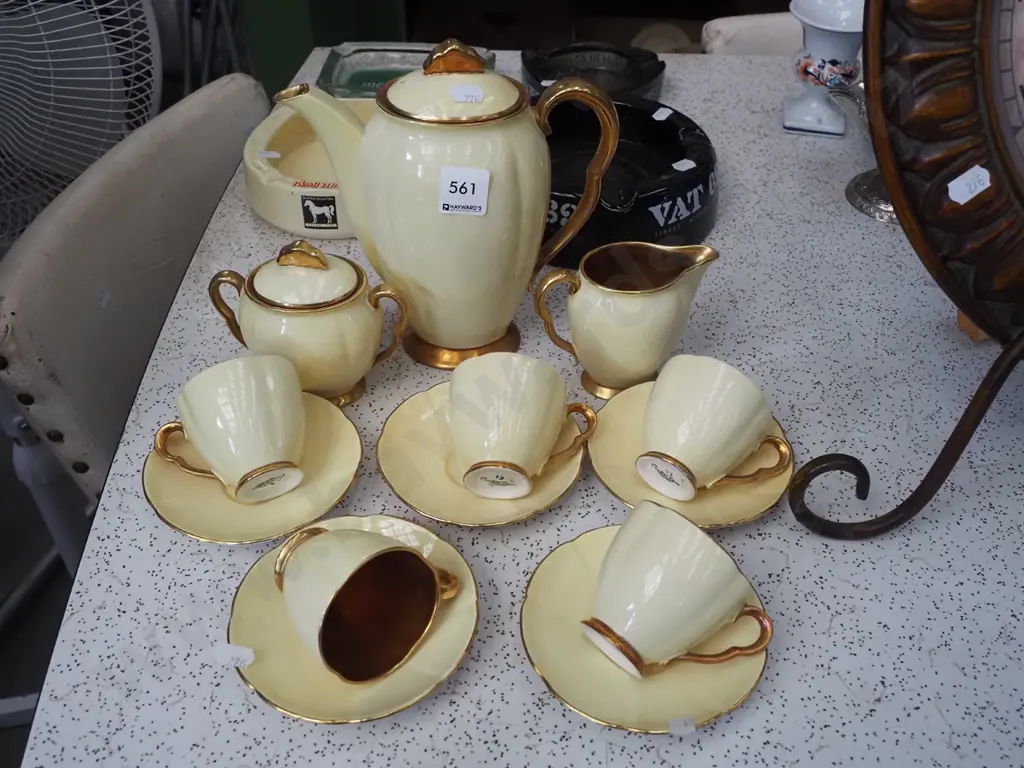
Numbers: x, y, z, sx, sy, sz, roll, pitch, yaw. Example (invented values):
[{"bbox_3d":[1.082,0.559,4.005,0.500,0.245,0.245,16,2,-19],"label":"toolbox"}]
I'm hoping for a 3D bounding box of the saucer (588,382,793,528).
[{"bbox_3d":[0.102,0.043,0.547,0.119,0.018,0.119,1,42,-1],"label":"saucer"}]

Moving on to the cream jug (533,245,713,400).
[{"bbox_3d":[0.067,-0.039,0.580,0.108,0.095,0.066,-3,42,-5],"label":"cream jug"}]

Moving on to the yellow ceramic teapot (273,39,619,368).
[{"bbox_3d":[-0.036,-0.110,0.576,0.195,0.201,0.114,-3,42,-4],"label":"yellow ceramic teapot"}]

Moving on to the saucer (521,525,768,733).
[{"bbox_3d":[0.064,0.122,0.469,0.121,0.018,0.121,1,41,-1],"label":"saucer"}]

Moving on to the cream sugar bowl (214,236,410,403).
[{"bbox_3d":[-0.119,-0.039,0.564,0.118,0.108,0.080,6,42,4],"label":"cream sugar bowl"}]

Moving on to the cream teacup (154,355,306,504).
[{"bbox_3d":[-0.153,0.034,0.527,0.089,0.067,0.064,-27,66,3],"label":"cream teacup"}]

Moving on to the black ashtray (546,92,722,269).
[{"bbox_3d":[0.066,-0.168,0.755,0.196,0.052,0.196,1,42,-1],"label":"black ashtray"}]

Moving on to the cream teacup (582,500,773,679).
[{"bbox_3d":[0.074,0.108,0.444,0.087,0.066,0.062,41,74,8],"label":"cream teacup"}]

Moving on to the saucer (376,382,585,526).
[{"bbox_3d":[-0.018,0.043,0.556,0.121,0.018,0.121,1,41,-1],"label":"saucer"}]

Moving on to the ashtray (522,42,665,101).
[{"bbox_3d":[0.079,-0.288,0.922,0.142,0.038,0.142,2,41,0],"label":"ashtray"}]

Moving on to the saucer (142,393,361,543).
[{"bbox_3d":[-0.146,0.049,0.544,0.121,0.018,0.121,1,41,-1],"label":"saucer"}]

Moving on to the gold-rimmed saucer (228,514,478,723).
[{"bbox_3d":[-0.077,0.117,0.469,0.121,0.018,0.121,1,41,-1],"label":"gold-rimmed saucer"}]

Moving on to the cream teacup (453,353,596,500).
[{"bbox_3d":[0.005,0.031,0.526,0.087,0.066,0.062,18,54,-16],"label":"cream teacup"}]

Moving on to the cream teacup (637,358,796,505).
[{"bbox_3d":[0.110,0.035,0.534,0.089,0.067,0.064,36,64,1],"label":"cream teacup"}]

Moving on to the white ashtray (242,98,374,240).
[{"bbox_3d":[-0.140,-0.181,0.788,0.152,0.043,0.160,2,41,0],"label":"white ashtray"}]

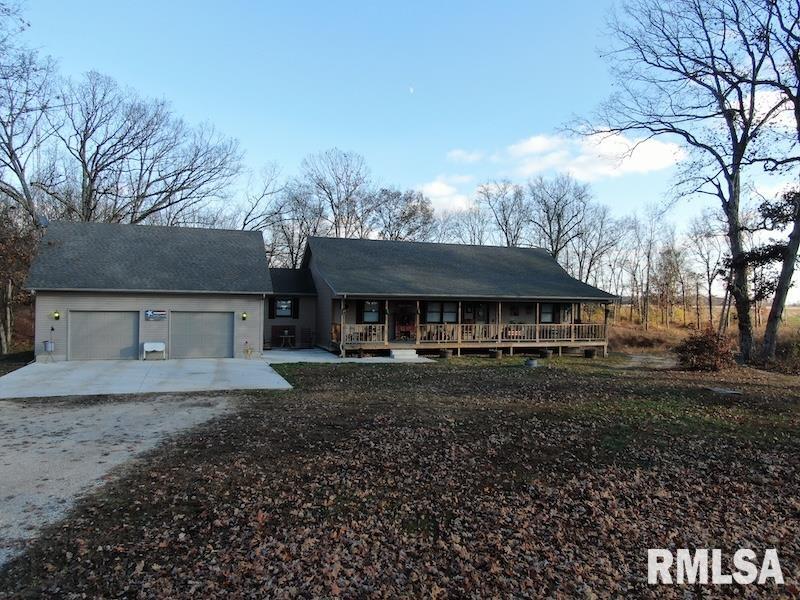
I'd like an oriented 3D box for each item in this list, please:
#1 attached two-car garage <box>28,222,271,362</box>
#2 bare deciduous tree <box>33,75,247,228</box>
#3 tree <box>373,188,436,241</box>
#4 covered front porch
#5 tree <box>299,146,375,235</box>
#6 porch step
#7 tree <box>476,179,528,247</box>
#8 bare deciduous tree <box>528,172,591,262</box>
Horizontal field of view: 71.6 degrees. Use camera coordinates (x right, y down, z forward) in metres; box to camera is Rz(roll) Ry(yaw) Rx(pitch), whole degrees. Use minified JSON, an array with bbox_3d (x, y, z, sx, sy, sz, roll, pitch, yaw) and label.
[{"bbox_3d":[-12.158,-0.560,28.863,10.020,6.500,8.750,1,0,-18],"label":"attached two-car garage"},{"bbox_3d":[-19.510,-7.058,40.925,15.226,19.518,15.226,1,0,0],"label":"bare deciduous tree"},{"bbox_3d":[0.334,-3.531,49.950,5.769,13.041,5.769,1,0,0],"label":"tree"},{"bbox_3d":[3.934,1.418,29.005,14.950,2.900,2.650,1,0,-18],"label":"covered front porch"},{"bbox_3d":[-6.163,-5.768,52.933,7.262,17.417,7.262,1,0,0],"label":"tree"},{"bbox_3d":[0.245,2.566,26.220,1.280,0.420,0.650,1,0,-18],"label":"porch step"},{"bbox_3d":[9.713,-4.247,52.943,4.968,14.726,4.968,1,0,0],"label":"tree"},{"bbox_3d":[13.835,-3.978,48.945,5.477,14.217,5.477,1,0,0],"label":"bare deciduous tree"}]

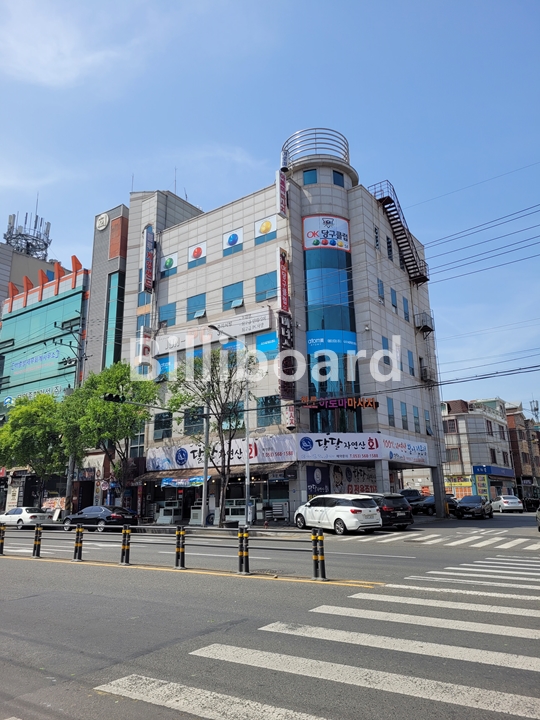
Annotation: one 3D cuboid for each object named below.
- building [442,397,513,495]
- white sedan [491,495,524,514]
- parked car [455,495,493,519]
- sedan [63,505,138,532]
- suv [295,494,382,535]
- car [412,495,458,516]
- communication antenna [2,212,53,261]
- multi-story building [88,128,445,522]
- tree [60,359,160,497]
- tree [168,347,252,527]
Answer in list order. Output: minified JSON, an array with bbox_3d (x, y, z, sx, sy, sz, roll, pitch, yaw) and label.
[{"bbox_3d":[21.194,10.746,61.349,9.000,12.200,12.000,-12,-18,34],"label":"building"},{"bbox_3d":[21.105,12.836,48.318,1.775,1.480,4.500,-3,-15,9],"label":"white sedan"},{"bbox_3d":[14.456,10.366,38.248,1.790,1.575,4.200,-11,-18,32],"label":"parked car"},{"bbox_3d":[-9.845,9.028,30.917,4.920,1.475,1.860,-11,-18,32],"label":"sedan"},{"bbox_3d":[3.230,7.647,27.129,1.985,1.755,5.100,8,-18,-31],"label":"suv"},{"bbox_3d":[13.434,11.841,43.966,4.800,1.450,1.830,9,-18,-33],"label":"car"},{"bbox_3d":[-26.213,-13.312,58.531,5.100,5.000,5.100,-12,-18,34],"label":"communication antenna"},{"bbox_3d":[-0.038,-0.737,40.539,20.230,24.720,13.020,-12,-19,34],"label":"multi-story building"},{"bbox_3d":[-10.025,5.159,33.992,5.800,10.200,5.600,-12,-19,34],"label":"tree"},{"bbox_3d":[-3.146,4.034,29.592,4.500,9.840,4.400,-1,-15,0],"label":"tree"}]

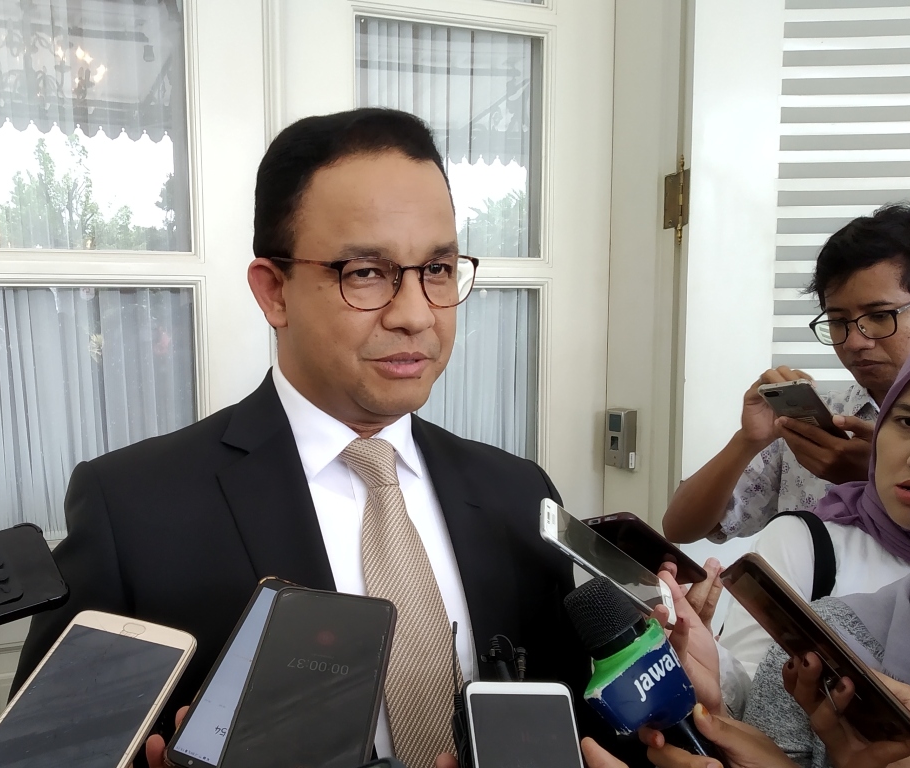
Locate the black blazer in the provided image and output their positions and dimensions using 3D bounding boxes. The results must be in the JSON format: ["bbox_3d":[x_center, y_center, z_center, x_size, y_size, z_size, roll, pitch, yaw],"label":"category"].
[{"bbox_3d":[-0.115,0.355,0.725,0.540,0.740,0.310,-2,7,-22],"label":"black blazer"}]

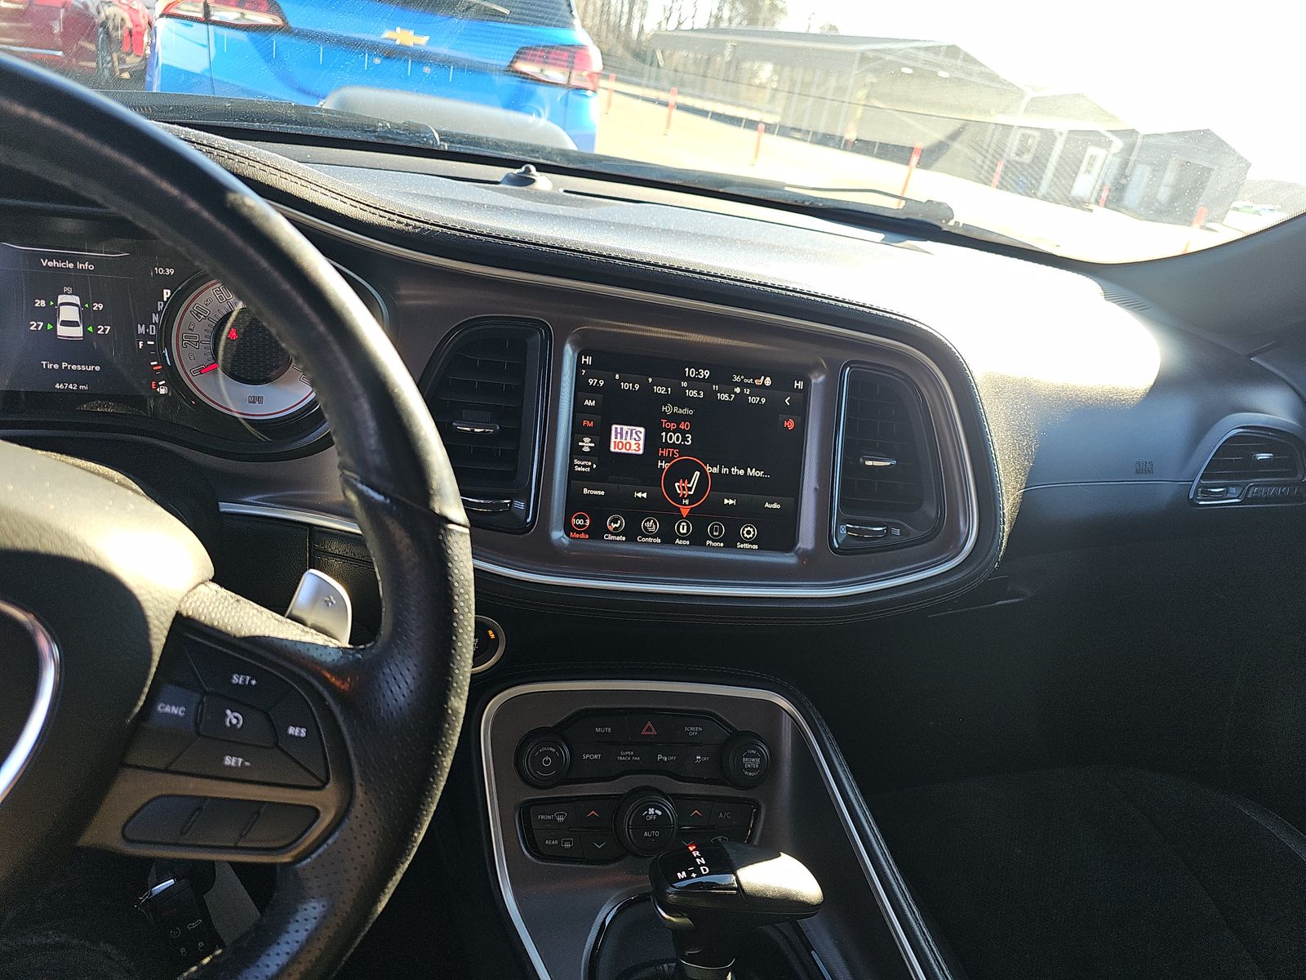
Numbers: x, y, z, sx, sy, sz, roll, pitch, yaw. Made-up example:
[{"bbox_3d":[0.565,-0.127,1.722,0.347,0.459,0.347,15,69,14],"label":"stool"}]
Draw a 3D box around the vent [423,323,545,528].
[{"bbox_3d":[-0.120,-0.045,0.582,0.092,0.138,0.028,4,2,-14],"label":"vent"}]

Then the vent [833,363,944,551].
[{"bbox_3d":[0.175,-0.021,0.656,0.092,0.138,0.028,4,2,-14],"label":"vent"}]

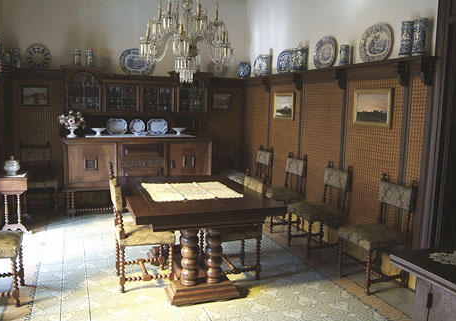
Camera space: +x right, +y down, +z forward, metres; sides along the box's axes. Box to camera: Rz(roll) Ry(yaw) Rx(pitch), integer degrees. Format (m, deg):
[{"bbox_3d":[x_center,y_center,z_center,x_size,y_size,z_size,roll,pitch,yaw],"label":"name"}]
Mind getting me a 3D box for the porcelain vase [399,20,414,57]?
[{"bbox_3d":[1.530,-1.046,3.461,0.105,0.315,0.105,-1,9,-21],"label":"porcelain vase"}]

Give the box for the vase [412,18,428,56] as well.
[{"bbox_3d":[1.509,-0.969,3.146,0.097,0.280,0.097,-1,8,-21],"label":"vase"}]

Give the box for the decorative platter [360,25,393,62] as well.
[{"bbox_3d":[1.338,-1.056,3.647,0.050,0.315,0.430,7,5,-22],"label":"decorative platter"}]

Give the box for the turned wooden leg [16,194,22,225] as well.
[{"bbox_3d":[-2.423,0.555,4.664,0.045,0.365,0.045,-1,9,-21],"label":"turned wooden leg"}]

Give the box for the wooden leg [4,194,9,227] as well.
[{"bbox_3d":[-2.545,0.558,4.618,0.045,0.365,0.045,-1,9,-21],"label":"wooden leg"}]

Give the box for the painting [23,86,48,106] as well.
[{"bbox_3d":[-2.616,-0.873,5.462,0.325,0.280,0.035,-1,8,-21],"label":"painting"}]

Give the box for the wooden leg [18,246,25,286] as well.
[{"bbox_3d":[-1.756,0.881,3.418,0.045,0.375,0.045,-1,9,-21],"label":"wooden leg"}]

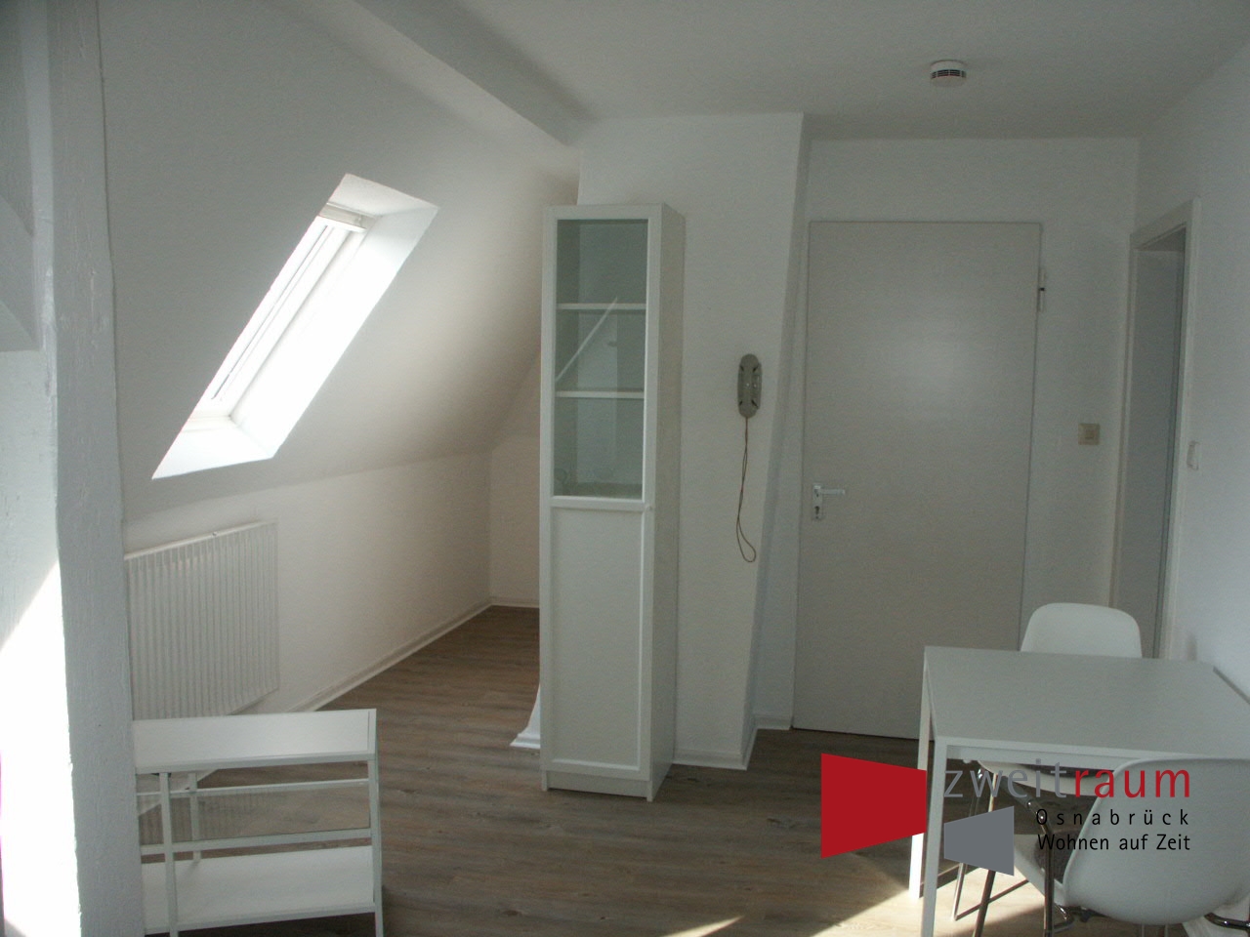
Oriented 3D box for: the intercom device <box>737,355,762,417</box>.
[{"bbox_3d":[0.442,-0.293,3.590,0.085,0.225,0.065,2,6,14],"label":"intercom device"}]

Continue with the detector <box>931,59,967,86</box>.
[{"bbox_3d":[0.946,-1.154,2.954,0.109,0.046,0.109,2,6,14],"label":"detector"}]

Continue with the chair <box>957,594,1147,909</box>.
[{"bbox_3d":[1.230,0.823,2.801,0.515,0.810,0.540,3,6,23],"label":"chair"}]

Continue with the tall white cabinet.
[{"bbox_3d":[-0.047,0.120,3.552,0.400,2.020,0.330,2,6,15],"label":"tall white cabinet"}]

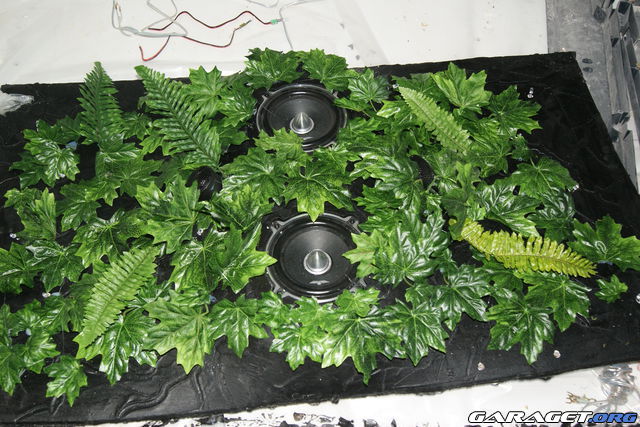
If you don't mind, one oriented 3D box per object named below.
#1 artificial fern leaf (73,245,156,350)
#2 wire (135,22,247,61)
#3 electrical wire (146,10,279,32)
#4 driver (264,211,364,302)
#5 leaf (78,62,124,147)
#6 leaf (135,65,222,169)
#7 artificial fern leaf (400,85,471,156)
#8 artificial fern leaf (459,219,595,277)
[{"bbox_3d":[-0.309,0.117,1.034,0.063,0.030,0.188,23,58,13],"label":"artificial fern leaf"},{"bbox_3d":[-0.259,-0.361,1.431,0.217,0.010,0.139,3,56,0],"label":"wire"},{"bbox_3d":[-0.232,-0.415,1.468,0.259,0.010,0.058,-4,56,-5],"label":"electrical wire"},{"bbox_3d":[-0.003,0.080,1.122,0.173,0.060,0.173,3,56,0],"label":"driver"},{"bbox_3d":[-0.391,-0.194,1.229,0.075,0.035,0.179,-7,66,-7],"label":"leaf"},{"bbox_3d":[-0.260,-0.167,1.212,0.109,0.040,0.263,-33,71,-22],"label":"leaf"},{"bbox_3d":[0.202,-0.169,1.240,0.058,0.030,0.179,-32,66,-21],"label":"artificial fern leaf"},{"bbox_3d":[0.321,0.059,1.090,0.229,0.040,0.065,20,58,11],"label":"artificial fern leaf"}]

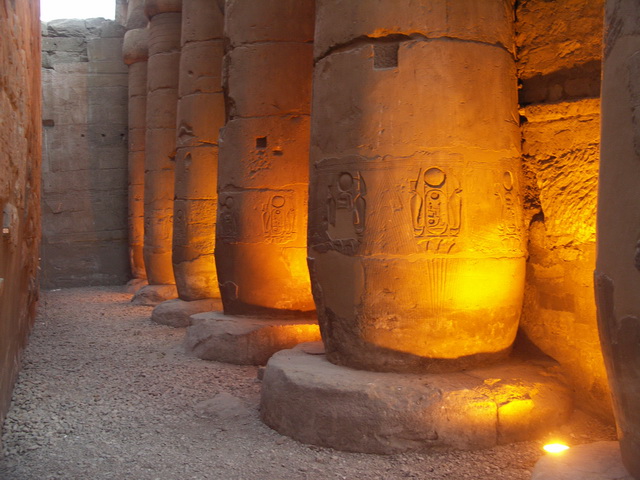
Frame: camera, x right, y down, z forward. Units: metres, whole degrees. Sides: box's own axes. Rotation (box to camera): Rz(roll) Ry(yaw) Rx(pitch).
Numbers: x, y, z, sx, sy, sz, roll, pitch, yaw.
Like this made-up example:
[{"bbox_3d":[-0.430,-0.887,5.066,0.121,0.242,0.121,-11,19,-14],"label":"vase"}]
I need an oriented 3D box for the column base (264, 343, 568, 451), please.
[{"bbox_3d":[0.876,1.342,6.701,2.870,0.510,2.870,0,0,0],"label":"column base"}]

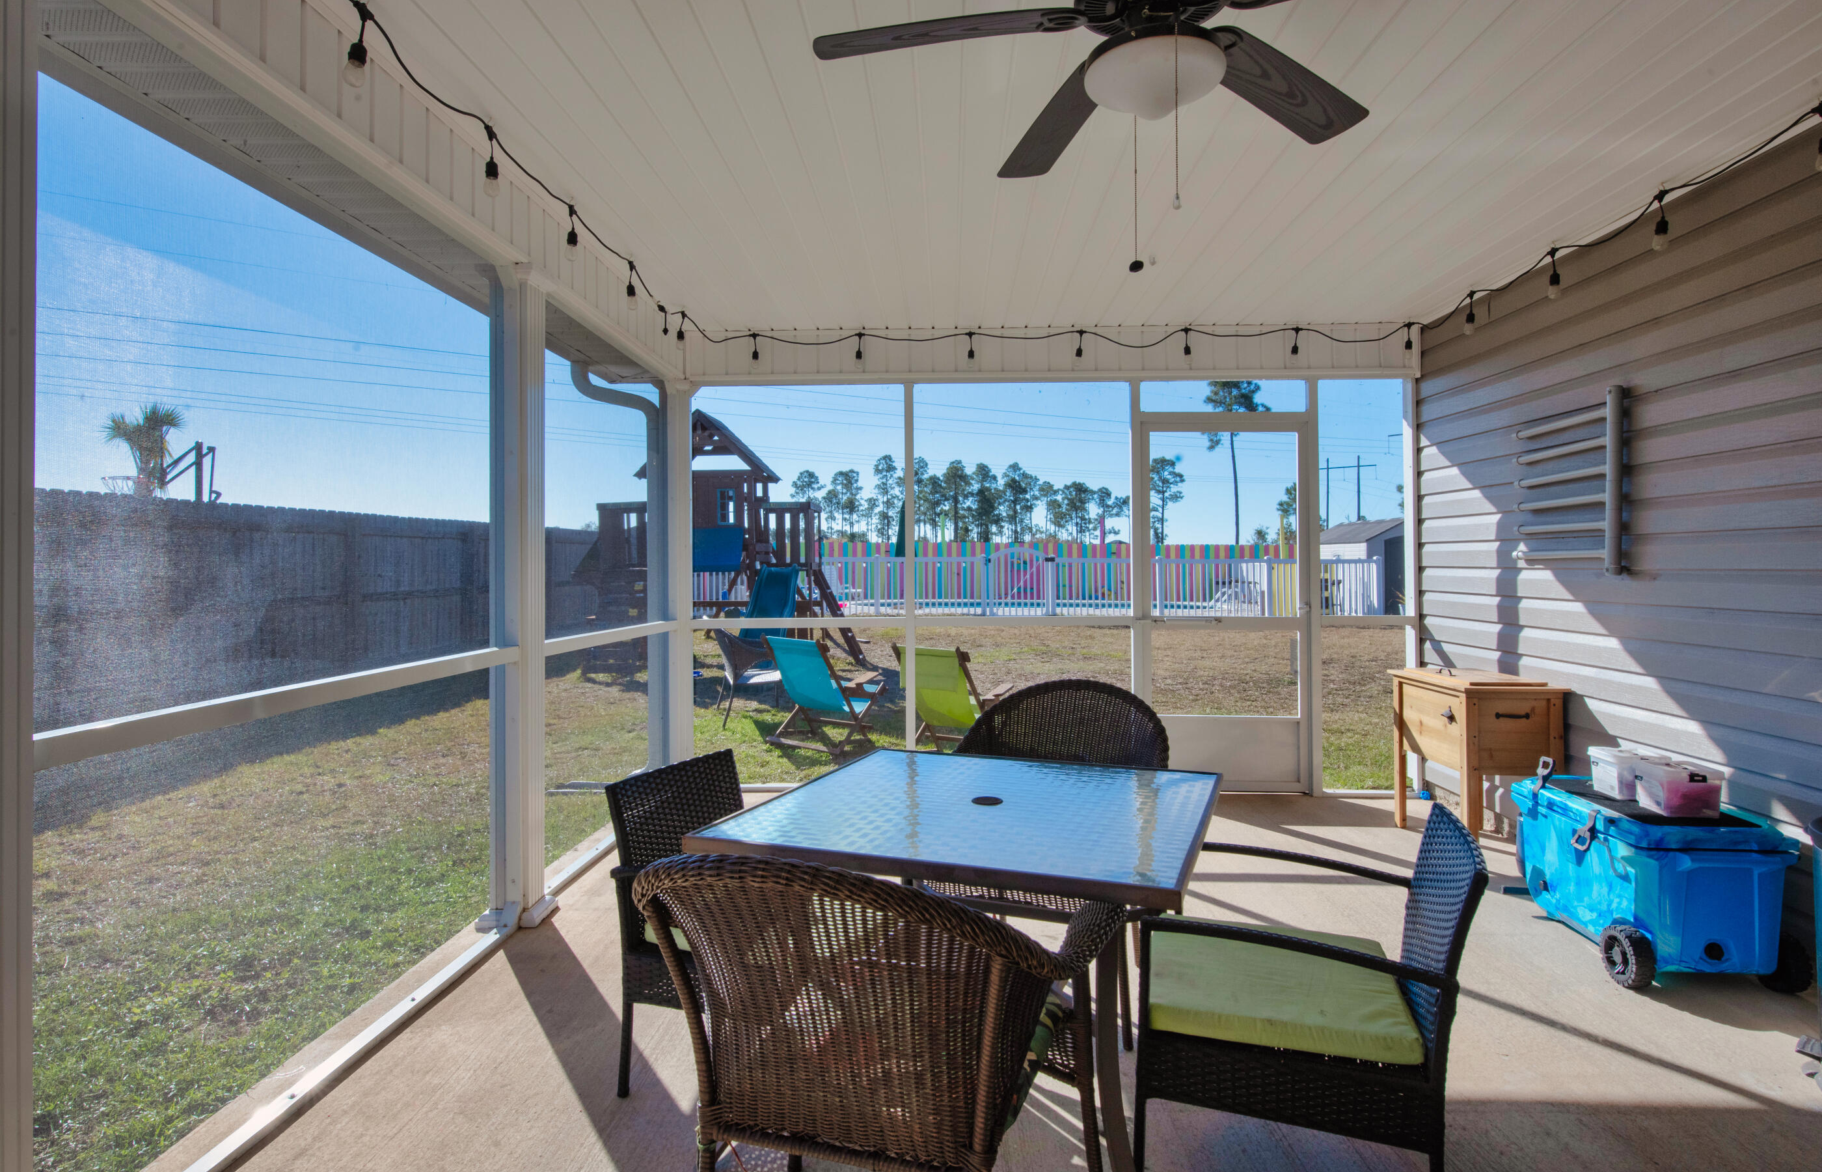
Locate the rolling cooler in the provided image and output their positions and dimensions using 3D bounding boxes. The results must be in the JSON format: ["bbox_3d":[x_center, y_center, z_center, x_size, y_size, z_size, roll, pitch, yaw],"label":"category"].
[{"bbox_3d":[2.400,0.953,2.993,0.480,0.470,0.710,0,1,3],"label":"rolling cooler"}]

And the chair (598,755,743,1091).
[{"bbox_3d":[-0.340,0.834,2.215,0.580,0.750,0.530,1,1,24],"label":"chair"}]

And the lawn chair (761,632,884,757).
[{"bbox_3d":[-0.630,0.796,7.050,0.640,0.800,0.860,1,2,39],"label":"lawn chair"}]

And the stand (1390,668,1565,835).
[{"bbox_3d":[2.502,0.780,4.051,0.430,0.765,0.640,0,1,3],"label":"stand"}]

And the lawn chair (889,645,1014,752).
[{"bbox_3d":[0.325,0.801,6.780,0.640,0.800,0.860,1,2,34],"label":"lawn chair"}]

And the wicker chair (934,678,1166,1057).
[{"bbox_3d":[0.420,0.754,2.722,0.600,0.885,0.620,0,1,20],"label":"wicker chair"}]

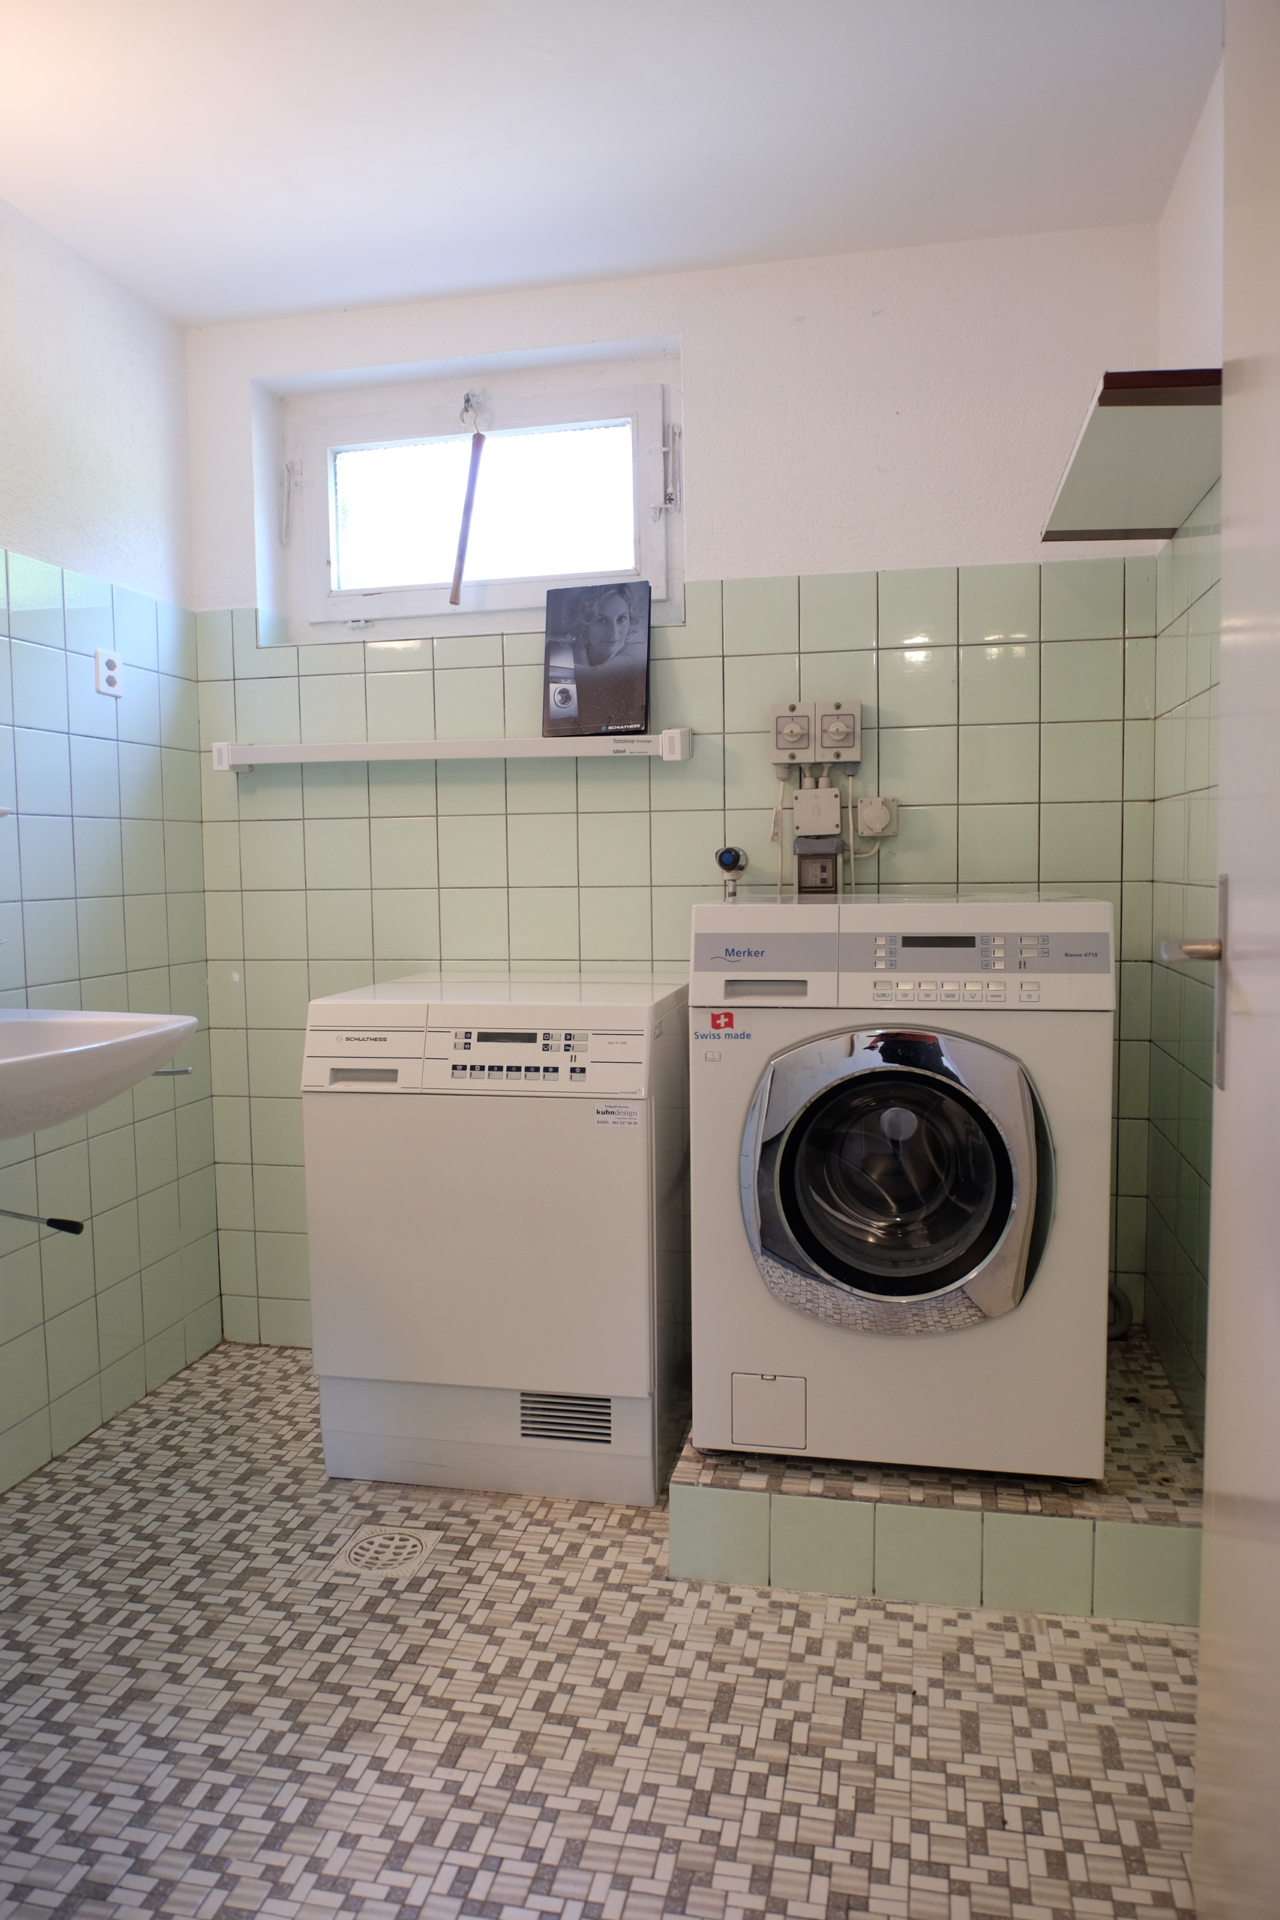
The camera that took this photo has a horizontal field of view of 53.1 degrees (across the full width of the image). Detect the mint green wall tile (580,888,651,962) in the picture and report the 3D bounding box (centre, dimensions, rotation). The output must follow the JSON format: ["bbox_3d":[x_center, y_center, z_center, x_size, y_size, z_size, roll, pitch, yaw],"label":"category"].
[{"bbox_3d":[-0.049,-0.075,2.607,0.148,0.148,0.008,0,5,11],"label":"mint green wall tile"}]

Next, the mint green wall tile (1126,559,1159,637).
[{"bbox_3d":[0.925,-0.667,2.358,0.052,0.143,0.010,0,5,12],"label":"mint green wall tile"}]

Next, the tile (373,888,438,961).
[{"bbox_3d":[-0.490,-0.075,2.696,0.148,0.148,0.008,0,5,11],"label":"tile"}]

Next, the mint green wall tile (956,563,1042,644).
[{"bbox_3d":[0.679,-0.670,2.412,0.148,0.148,0.010,0,5,11],"label":"mint green wall tile"}]

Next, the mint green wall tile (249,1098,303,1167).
[{"bbox_3d":[-0.776,0.375,2.793,0.150,0.150,0.010,0,5,12],"label":"mint green wall tile"}]

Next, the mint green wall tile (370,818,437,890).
[{"bbox_3d":[-0.494,-0.224,2.705,0.149,0.149,0.010,0,4,12],"label":"mint green wall tile"}]

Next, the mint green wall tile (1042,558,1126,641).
[{"bbox_3d":[0.824,-0.668,2.380,0.148,0.143,0.008,0,5,11],"label":"mint green wall tile"}]

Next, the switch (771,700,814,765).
[{"bbox_3d":[0.299,-0.434,2.474,0.083,0.110,0.088,0,5,12],"label":"switch"}]

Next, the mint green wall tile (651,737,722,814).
[{"bbox_3d":[0.095,-0.374,2.570,0.149,0.149,0.008,0,5,12],"label":"mint green wall tile"}]

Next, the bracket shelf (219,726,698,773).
[{"bbox_3d":[-0.393,-0.424,2.618,1.007,0.060,0.085,0,5,12],"label":"bracket shelf"}]

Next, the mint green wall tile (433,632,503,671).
[{"bbox_3d":[-0.357,-0.642,2.678,0.150,0.062,0.010,0,4,12],"label":"mint green wall tile"}]

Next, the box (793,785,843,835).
[{"bbox_3d":[0.346,-0.285,2.483,0.089,0.087,0.045,0,5,11],"label":"box"}]

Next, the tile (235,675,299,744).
[{"bbox_3d":[-0.789,-0.521,2.721,0.148,0.148,0.010,0,5,11],"label":"tile"}]

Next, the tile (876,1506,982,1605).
[{"bbox_3d":[0.415,0.854,1.843,0.149,0.139,0.010,0,4,11],"label":"tile"}]

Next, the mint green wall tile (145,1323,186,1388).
[{"bbox_3d":[-0.982,0.818,2.646,0.010,0.102,0.147,0,5,11],"label":"mint green wall tile"}]

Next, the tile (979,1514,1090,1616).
[{"bbox_3d":[0.560,0.849,1.804,0.150,0.140,0.010,0,5,11],"label":"tile"}]

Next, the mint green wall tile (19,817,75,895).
[{"bbox_3d":[-1.060,-0.183,2.284,0.010,0.149,0.149,0,4,11],"label":"mint green wall tile"}]

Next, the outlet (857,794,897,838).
[{"bbox_3d":[0.457,-0.272,2.456,0.075,0.075,0.050,0,5,12],"label":"outlet"}]

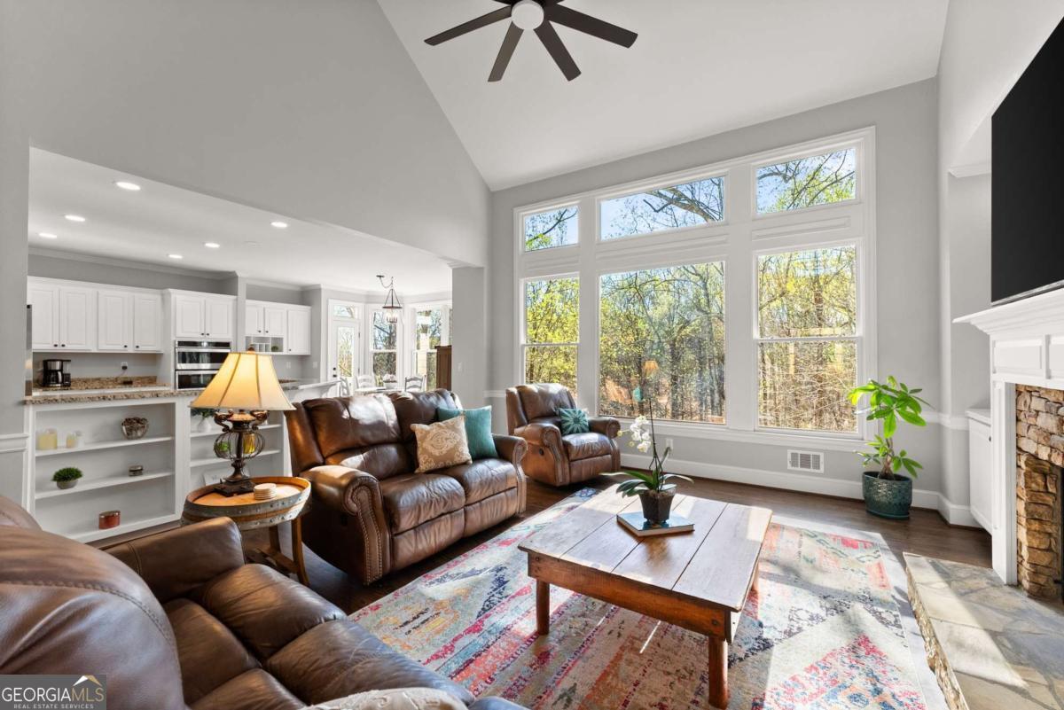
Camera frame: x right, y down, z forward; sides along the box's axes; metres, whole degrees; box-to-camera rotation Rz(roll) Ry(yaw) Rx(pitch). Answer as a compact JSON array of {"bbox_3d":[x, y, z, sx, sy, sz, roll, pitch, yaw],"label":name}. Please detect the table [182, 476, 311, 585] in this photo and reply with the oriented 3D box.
[{"bbox_3d":[-1.501,1.020,2.218,0.570,0.600,0.570,0,-1,32],"label":"table"}]

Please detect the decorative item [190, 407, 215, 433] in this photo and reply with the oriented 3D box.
[{"bbox_3d":[-2.808,0.547,3.529,0.140,0.220,0.150,0,-1,32],"label":"decorative item"}]

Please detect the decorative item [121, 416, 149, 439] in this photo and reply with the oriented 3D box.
[{"bbox_3d":[-3.070,0.572,3.203,0.155,0.170,0.155,0,-1,32],"label":"decorative item"}]

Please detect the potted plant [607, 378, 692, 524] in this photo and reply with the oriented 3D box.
[{"bbox_3d":[0.630,0.546,2.200,0.460,0.680,0.370,0,-1,32],"label":"potted plant"}]

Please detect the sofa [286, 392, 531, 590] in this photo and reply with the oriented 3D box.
[{"bbox_3d":[-0.919,0.820,3.226,1.040,1.020,1.660,0,-1,37],"label":"sofa"}]

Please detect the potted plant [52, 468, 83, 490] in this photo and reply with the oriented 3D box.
[{"bbox_3d":[-3.257,0.866,2.901,0.140,0.135,0.140,-1,-1,31],"label":"potted plant"}]

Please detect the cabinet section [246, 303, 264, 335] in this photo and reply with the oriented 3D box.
[{"bbox_3d":[-5.104,-0.638,7.484,0.330,0.599,0.350,0,0,33],"label":"cabinet section"}]

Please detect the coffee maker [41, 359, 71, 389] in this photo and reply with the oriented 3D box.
[{"bbox_3d":[-6.440,0.250,5.597,0.240,0.360,0.250,-1,-1,31],"label":"coffee maker"}]

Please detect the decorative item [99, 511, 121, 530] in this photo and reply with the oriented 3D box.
[{"bbox_3d":[-3.091,1.207,3.027,0.110,0.093,0.110,-1,-1,31],"label":"decorative item"}]

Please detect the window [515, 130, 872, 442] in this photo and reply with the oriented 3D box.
[{"bbox_3d":[1.417,-0.607,4.679,3.860,2.860,0.120,-1,-1,31],"label":"window"}]

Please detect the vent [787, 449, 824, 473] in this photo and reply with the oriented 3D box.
[{"bbox_3d":[2.607,1.016,3.944,0.290,0.190,0.025,-1,-1,31],"label":"vent"}]

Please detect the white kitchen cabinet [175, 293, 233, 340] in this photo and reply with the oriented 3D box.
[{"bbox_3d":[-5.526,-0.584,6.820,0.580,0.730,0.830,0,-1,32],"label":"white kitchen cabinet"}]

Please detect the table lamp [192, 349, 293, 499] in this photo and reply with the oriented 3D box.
[{"bbox_3d":[-1.641,0.355,2.338,0.490,0.800,0.490,-1,-1,31],"label":"table lamp"}]

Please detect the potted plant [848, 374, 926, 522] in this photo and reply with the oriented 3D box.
[{"bbox_3d":[2.937,0.740,3.400,0.510,1.130,0.470,-1,-1,31],"label":"potted plant"}]

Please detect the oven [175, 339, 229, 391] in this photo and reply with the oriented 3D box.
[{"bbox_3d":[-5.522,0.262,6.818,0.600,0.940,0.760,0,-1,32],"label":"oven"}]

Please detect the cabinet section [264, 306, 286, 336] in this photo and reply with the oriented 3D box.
[{"bbox_3d":[-4.909,-0.642,7.783,0.330,0.601,0.378,0,0,33],"label":"cabinet section"}]

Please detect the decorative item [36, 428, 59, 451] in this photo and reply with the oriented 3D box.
[{"bbox_3d":[-3.322,0.586,2.836,0.100,0.130,0.100,-1,-1,31],"label":"decorative item"}]

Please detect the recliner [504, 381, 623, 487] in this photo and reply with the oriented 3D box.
[{"bbox_3d":[0.305,0.836,4.821,1.080,1.020,0.980,0,-1,-35],"label":"recliner"}]

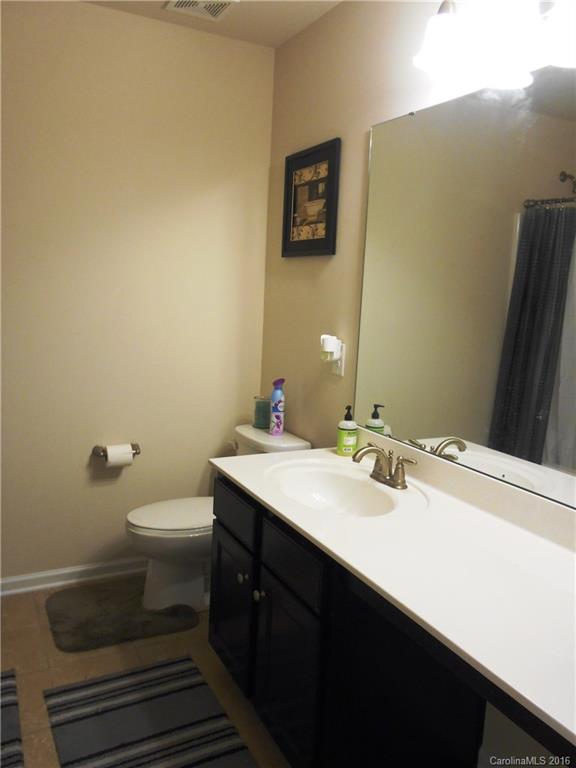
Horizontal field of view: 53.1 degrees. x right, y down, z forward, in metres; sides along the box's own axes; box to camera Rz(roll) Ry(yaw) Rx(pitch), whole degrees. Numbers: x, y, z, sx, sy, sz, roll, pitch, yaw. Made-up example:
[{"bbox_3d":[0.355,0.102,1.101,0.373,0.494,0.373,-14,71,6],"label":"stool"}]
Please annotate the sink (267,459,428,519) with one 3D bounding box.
[{"bbox_3d":[0.158,0.380,1.820,0.430,0.140,0.540,-2,10,-29],"label":"sink"}]

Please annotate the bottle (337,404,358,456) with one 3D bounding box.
[{"bbox_3d":[0.222,0.174,2.132,0.073,0.184,0.075,5,9,15],"label":"bottle"}]

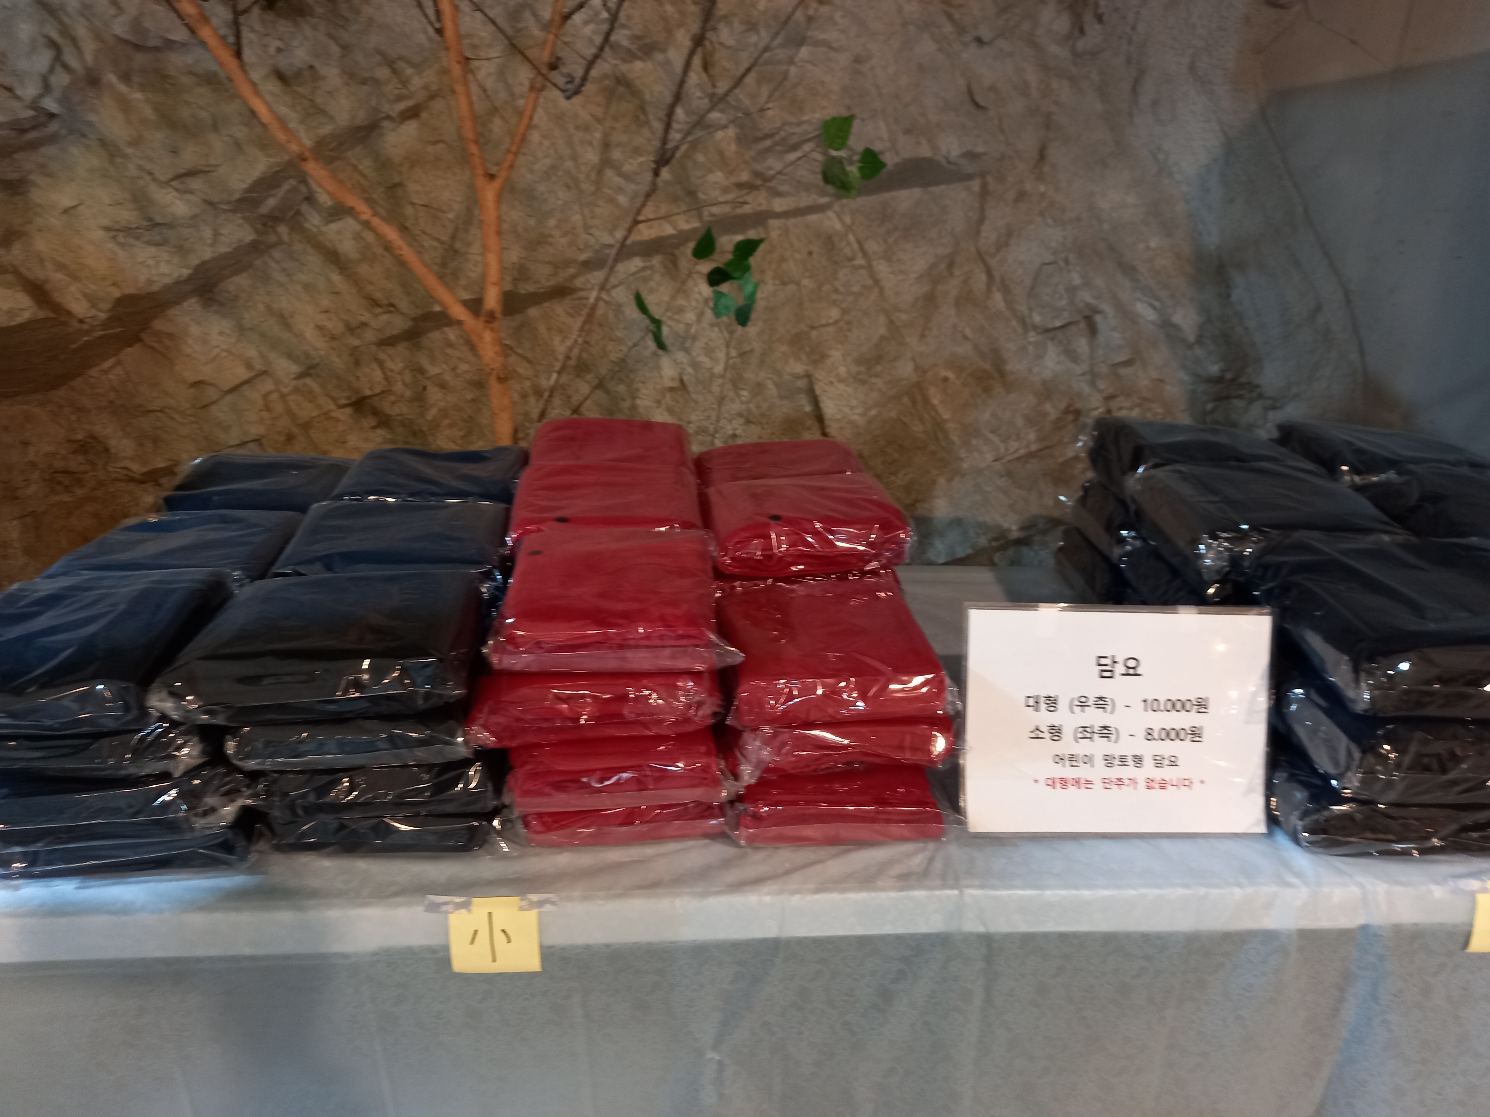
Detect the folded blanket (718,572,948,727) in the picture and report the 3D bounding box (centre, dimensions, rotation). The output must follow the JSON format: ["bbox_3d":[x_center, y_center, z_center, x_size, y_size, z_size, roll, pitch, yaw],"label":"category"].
[{"bbox_3d":[0.077,0.084,1.055,0.186,0.052,0.220,0,22,-8],"label":"folded blanket"}]

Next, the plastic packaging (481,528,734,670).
[{"bbox_3d":[-0.123,0.037,1.011,0.186,0.048,0.230,1,22,-6],"label":"plastic packaging"}]

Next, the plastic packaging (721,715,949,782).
[{"bbox_3d":[0.086,0.134,1.065,0.180,0.052,0.220,0,22,-8],"label":"plastic packaging"}]

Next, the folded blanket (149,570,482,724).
[{"bbox_3d":[-0.359,0.070,0.969,0.232,0.055,0.200,0,22,-8],"label":"folded blanket"}]

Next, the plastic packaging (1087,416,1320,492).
[{"bbox_3d":[0.642,-0.141,1.533,0.238,0.063,0.220,3,22,0],"label":"plastic packaging"}]

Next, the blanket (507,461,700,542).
[{"bbox_3d":[-0.154,-0.053,1.229,0.202,0.054,0.215,1,22,-6],"label":"blanket"}]

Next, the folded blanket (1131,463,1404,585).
[{"bbox_3d":[0.638,-0.045,1.320,0.228,0.062,0.225,2,22,-2],"label":"folded blanket"}]

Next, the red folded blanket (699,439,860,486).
[{"bbox_3d":[0.041,-0.112,1.433,0.194,0.054,0.210,-1,22,-10],"label":"red folded blanket"}]

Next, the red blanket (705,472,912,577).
[{"bbox_3d":[0.062,-0.046,1.239,0.195,0.054,0.220,-1,22,-9],"label":"red blanket"}]

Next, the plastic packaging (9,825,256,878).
[{"bbox_3d":[-0.554,0.206,1.011,0.207,0.044,0.210,-1,22,-9],"label":"plastic packaging"}]

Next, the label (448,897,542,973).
[{"bbox_3d":[-0.210,0.318,0.908,0.077,0.073,0.010,1,22,-6],"label":"label"}]

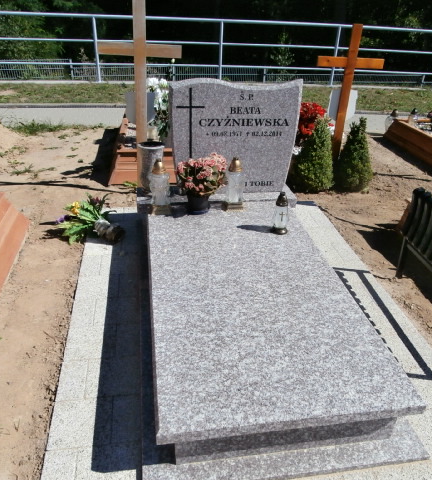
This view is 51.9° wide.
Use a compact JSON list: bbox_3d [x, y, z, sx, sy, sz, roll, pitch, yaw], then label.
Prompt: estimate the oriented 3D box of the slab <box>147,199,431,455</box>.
[{"bbox_3d":[0.141,0.193,2.095,0.880,0.046,1.585,-3,31,-9],"label":"slab"}]

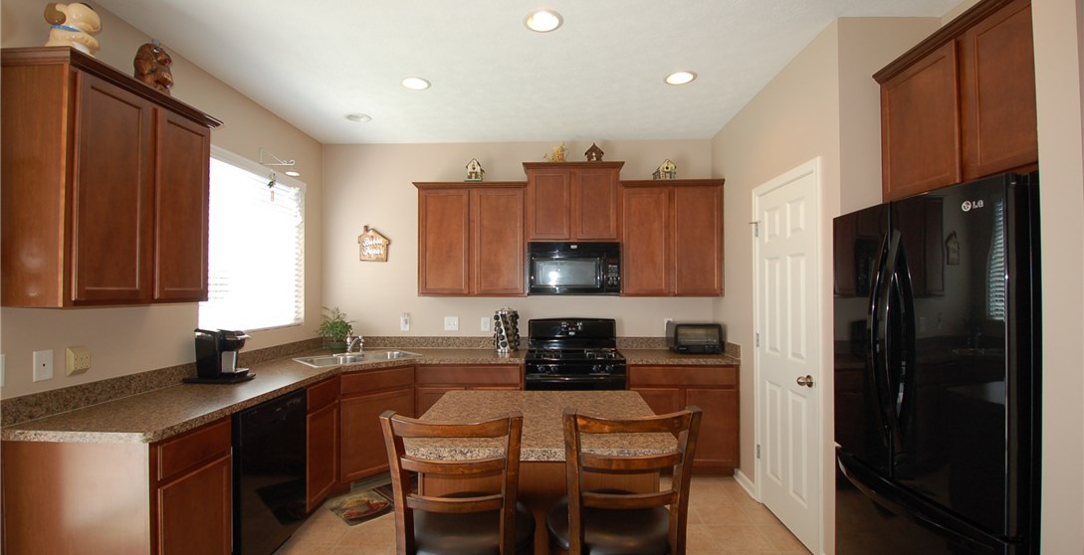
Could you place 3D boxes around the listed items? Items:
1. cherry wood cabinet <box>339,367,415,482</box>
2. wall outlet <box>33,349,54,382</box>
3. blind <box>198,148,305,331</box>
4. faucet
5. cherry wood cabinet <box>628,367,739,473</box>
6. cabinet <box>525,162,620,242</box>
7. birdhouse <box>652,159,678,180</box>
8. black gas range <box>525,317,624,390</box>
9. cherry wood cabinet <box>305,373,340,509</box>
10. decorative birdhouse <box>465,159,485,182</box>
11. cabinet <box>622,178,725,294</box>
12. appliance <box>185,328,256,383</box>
[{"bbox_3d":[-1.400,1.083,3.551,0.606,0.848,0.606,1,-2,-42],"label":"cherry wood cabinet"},{"bbox_3d":[-2.061,0.367,1.866,0.008,0.124,0.075,0,-1,2],"label":"wall outlet"},{"bbox_3d":[-1.998,-0.220,3.215,0.055,1.170,1.080,0,-1,2],"label":"blind"},{"bbox_3d":[-1.526,0.530,3.655,0.091,0.202,0.222,1,-2,-42],"label":"faucet"},{"bbox_3d":[1.082,1.102,3.678,0.848,0.877,0.626,0,-1,2],"label":"cherry wood cabinet"},{"bbox_3d":[0.267,-0.615,3.859,0.800,0.655,0.350,0,-1,2],"label":"cabinet"},{"bbox_3d":[1.027,-0.892,3.755,0.205,0.180,0.140,0,-1,2],"label":"birdhouse"},{"bbox_3d":[0.263,0.944,3.659,0.765,1.170,0.680,0,-1,2],"label":"black gas range"},{"bbox_3d":[-1.730,1.079,3.001,0.610,0.870,0.420,0,-1,2],"label":"cherry wood cabinet"},{"bbox_3d":[-0.576,-0.883,3.771,0.157,0.197,0.131,0,-1,-1],"label":"decorative birdhouse"},{"bbox_3d":[1.080,-0.308,3.845,0.843,0.939,0.364,0,-1,2],"label":"cabinet"},{"bbox_3d":[-1.878,0.449,2.649,0.295,0.305,0.215,0,-1,2],"label":"appliance"}]

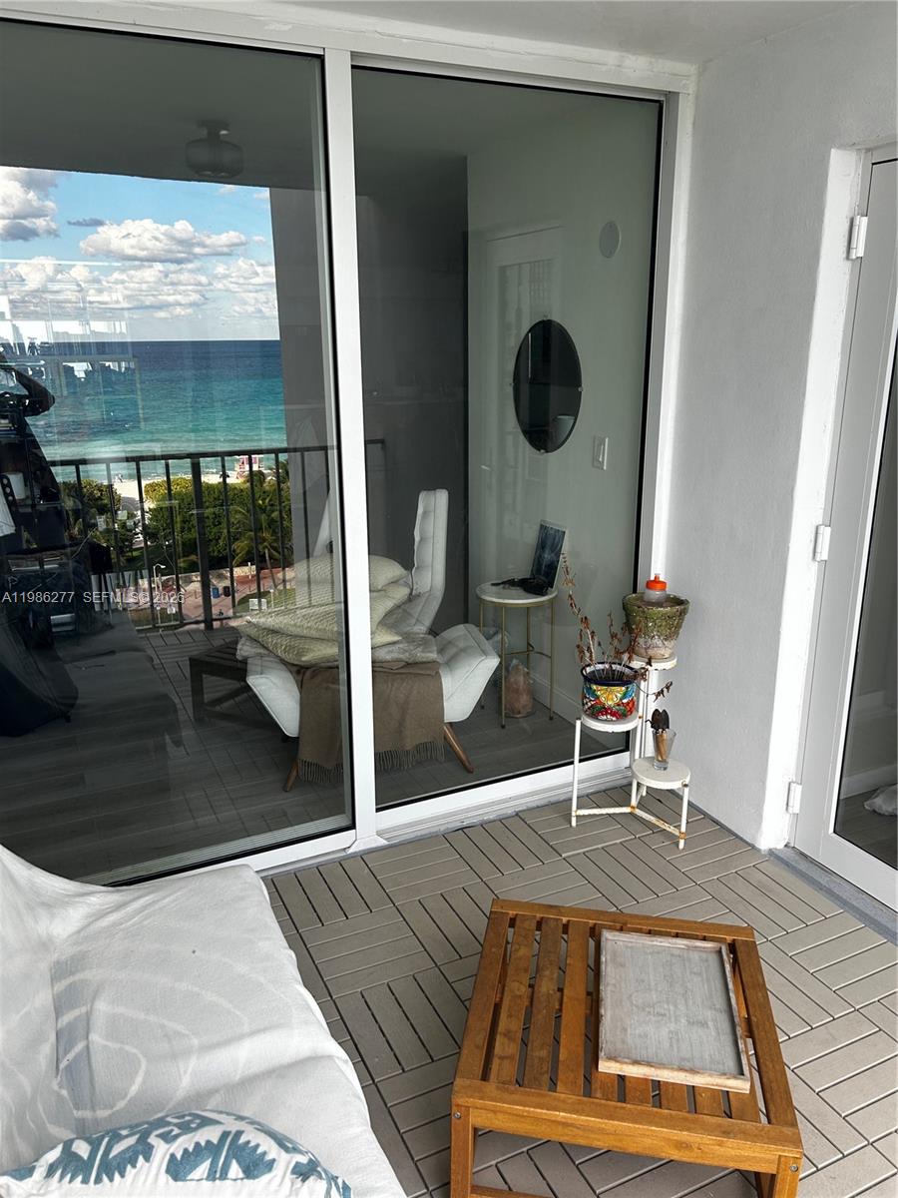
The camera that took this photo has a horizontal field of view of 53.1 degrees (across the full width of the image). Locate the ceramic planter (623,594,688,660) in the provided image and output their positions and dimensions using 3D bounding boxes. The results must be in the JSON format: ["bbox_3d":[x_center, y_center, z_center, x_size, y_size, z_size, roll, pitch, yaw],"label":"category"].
[{"bbox_3d":[0.705,0.098,3.110,0.223,0.183,0.223,0,17,0],"label":"ceramic planter"}]

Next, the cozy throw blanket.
[{"bbox_3d":[-0.319,0.426,3.501,0.554,0.433,0.282,-4,17,-11],"label":"cozy throw blanket"}]

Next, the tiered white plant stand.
[{"bbox_3d":[0.668,0.495,3.153,0.390,0.611,0.378,6,18,22],"label":"tiered white plant stand"}]

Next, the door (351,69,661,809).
[{"bbox_3d":[0.215,-0.419,2.983,1.080,2.310,0.080,-8,18,-24],"label":"door"}]

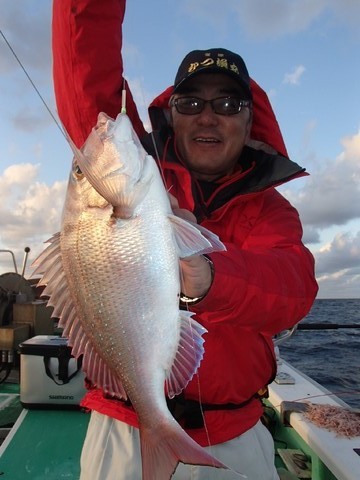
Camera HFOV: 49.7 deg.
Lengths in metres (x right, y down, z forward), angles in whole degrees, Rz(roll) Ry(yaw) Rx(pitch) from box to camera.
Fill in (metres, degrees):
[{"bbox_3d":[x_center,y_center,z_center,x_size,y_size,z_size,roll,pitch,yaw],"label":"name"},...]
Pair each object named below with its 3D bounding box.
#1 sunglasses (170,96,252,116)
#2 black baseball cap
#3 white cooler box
[{"bbox_3d":[0.072,-0.268,0.847,0.148,0.045,0.145,0,3,8],"label":"sunglasses"},{"bbox_3d":[0.073,-0.357,0.852,0.175,0.140,0.260,0,3,8],"label":"black baseball cap"},{"bbox_3d":[-0.536,0.625,1.885,0.380,0.280,0.280,2,-9,-8],"label":"white cooler box"}]

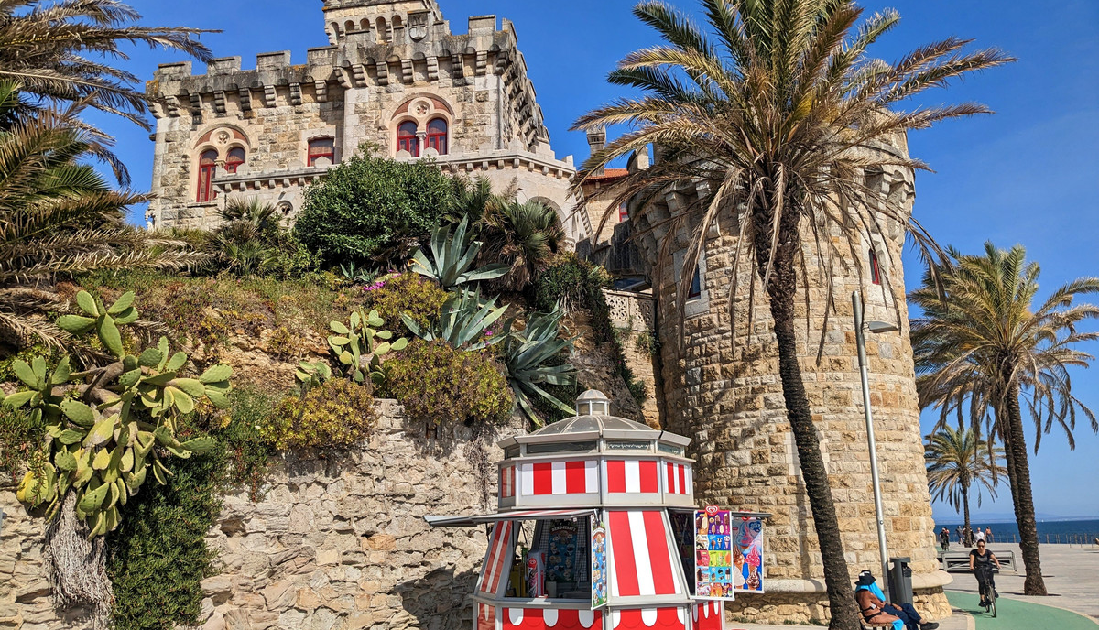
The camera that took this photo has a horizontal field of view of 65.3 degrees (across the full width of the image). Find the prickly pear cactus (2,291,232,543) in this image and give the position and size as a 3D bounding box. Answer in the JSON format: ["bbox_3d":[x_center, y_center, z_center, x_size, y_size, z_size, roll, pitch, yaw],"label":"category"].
[{"bbox_3d":[-4.796,1.075,9.702,2.300,2.700,1.500,8,-17,-32],"label":"prickly pear cactus"}]

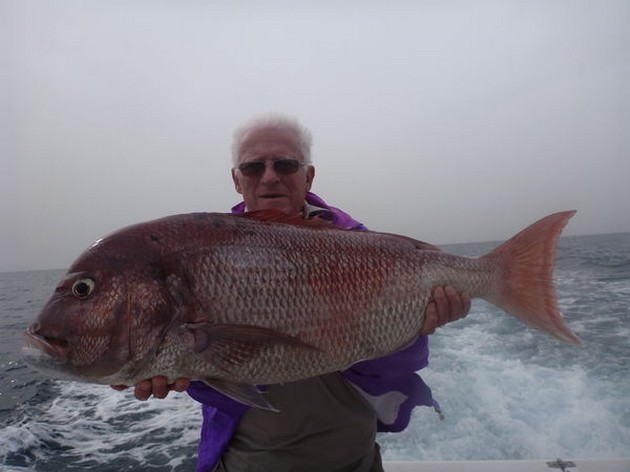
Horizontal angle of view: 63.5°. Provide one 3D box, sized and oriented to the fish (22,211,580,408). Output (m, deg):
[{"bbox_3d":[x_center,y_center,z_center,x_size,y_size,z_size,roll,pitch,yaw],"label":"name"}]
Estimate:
[{"bbox_3d":[0.002,0.100,0.810,0.885,0.305,0.150,-6,-3,-7],"label":"fish"}]

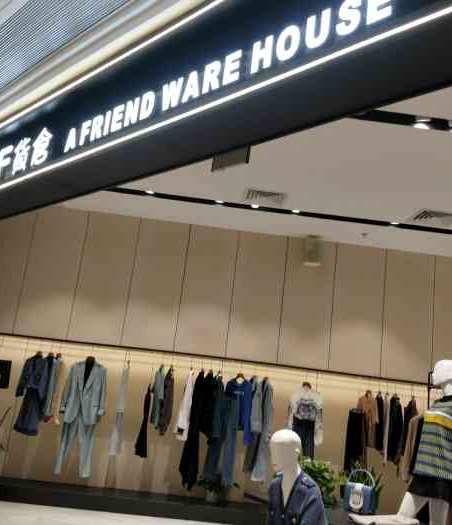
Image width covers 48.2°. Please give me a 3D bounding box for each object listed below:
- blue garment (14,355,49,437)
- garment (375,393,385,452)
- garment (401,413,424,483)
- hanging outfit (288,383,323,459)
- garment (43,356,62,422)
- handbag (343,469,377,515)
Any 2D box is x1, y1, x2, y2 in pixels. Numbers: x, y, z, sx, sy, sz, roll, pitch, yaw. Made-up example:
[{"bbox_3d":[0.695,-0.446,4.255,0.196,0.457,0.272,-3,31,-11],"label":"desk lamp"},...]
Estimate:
[{"bbox_3d":[-2.236,1.505,5.790,0.400,0.897,0.200,-5,-17,45],"label":"blue garment"},{"bbox_3d":[1.805,1.878,5.944,0.120,0.684,0.400,5,-12,6],"label":"garment"},{"bbox_3d":[1.666,1.652,4.490,0.140,0.620,0.400,10,-12,-18],"label":"garment"},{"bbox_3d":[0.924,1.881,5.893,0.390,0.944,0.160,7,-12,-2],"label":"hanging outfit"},{"bbox_3d":[-1.993,1.445,5.816,0.120,0.723,0.400,11,-12,-17],"label":"garment"},{"bbox_3d":[1.071,1.837,4.055,0.235,0.340,0.120,1,-13,24],"label":"handbag"}]

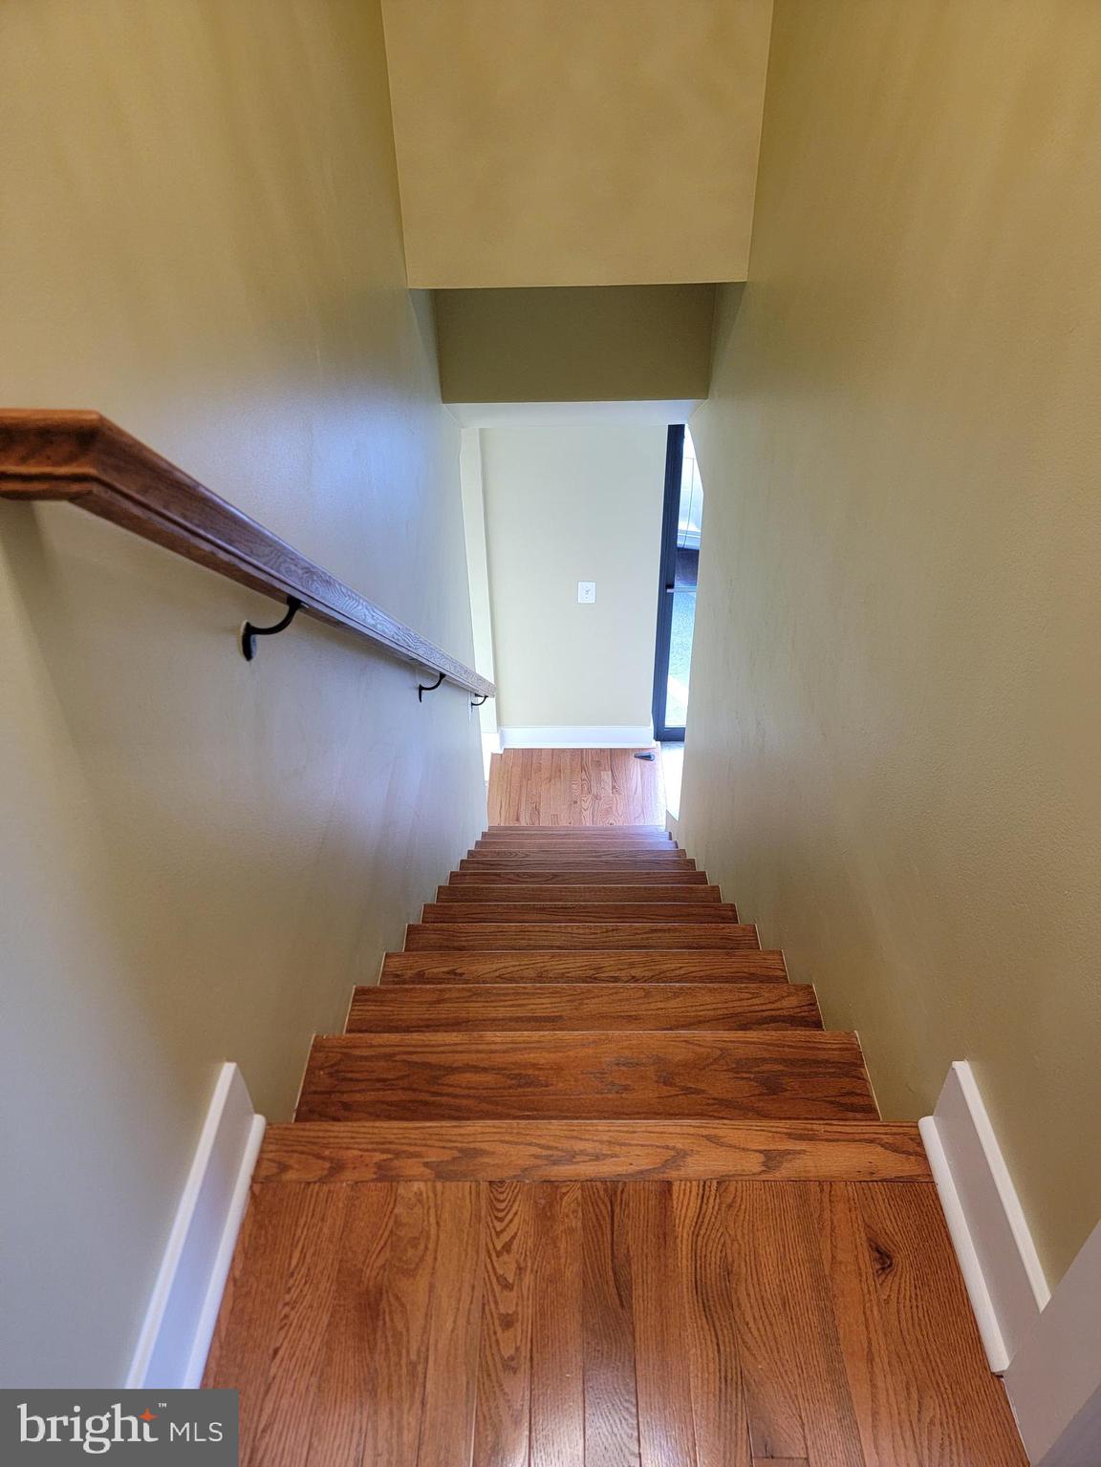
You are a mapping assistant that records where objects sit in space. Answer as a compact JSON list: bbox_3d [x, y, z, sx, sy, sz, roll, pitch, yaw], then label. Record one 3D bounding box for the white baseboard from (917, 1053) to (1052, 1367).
[{"bbox_3d":[0.484,0.535,1.152,0.029,0.147,0.288,-1,38,1],"label":"white baseboard"}]

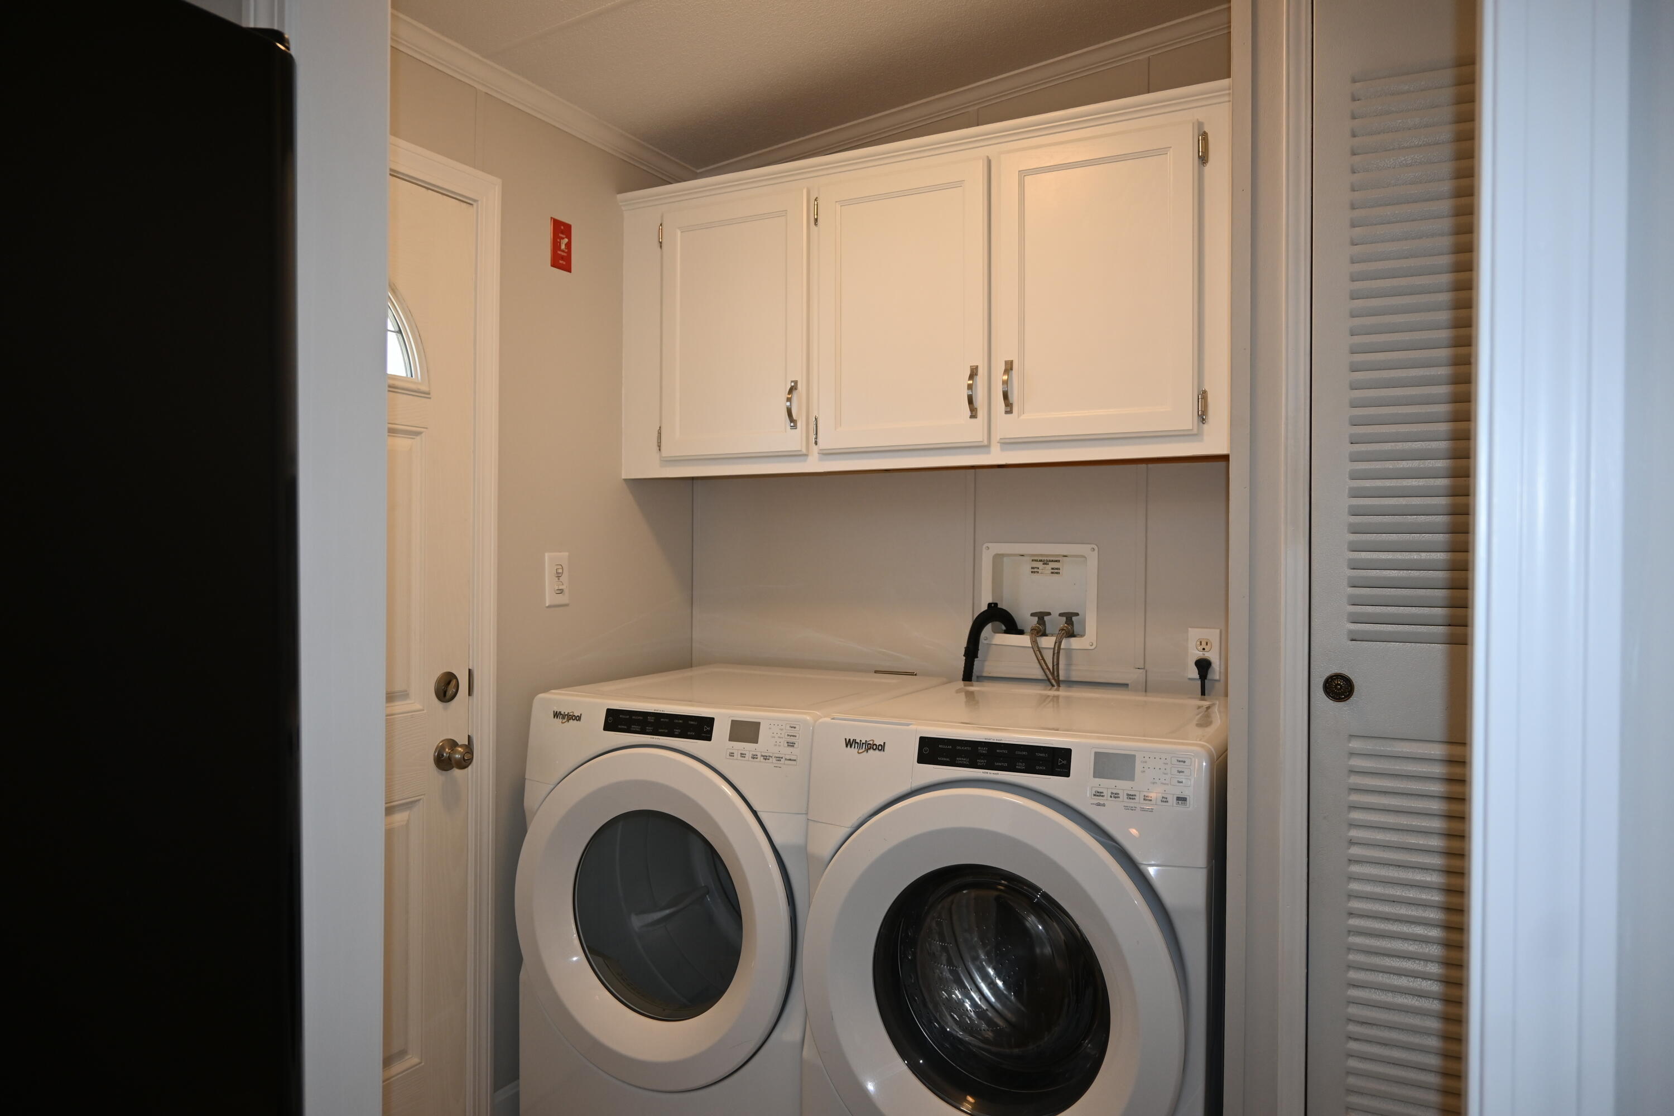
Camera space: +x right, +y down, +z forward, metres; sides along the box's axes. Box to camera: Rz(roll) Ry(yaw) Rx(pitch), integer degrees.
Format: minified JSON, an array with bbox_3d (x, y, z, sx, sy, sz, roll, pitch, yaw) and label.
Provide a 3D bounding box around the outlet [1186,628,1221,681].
[{"bbox_3d":[0.806,0.212,2.447,0.069,0.113,0.011,0,0,29],"label":"outlet"}]

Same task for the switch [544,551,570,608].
[{"bbox_3d":[-0.657,0.050,2.634,0.012,0.121,0.077,0,0,29],"label":"switch"}]

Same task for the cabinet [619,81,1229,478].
[{"bbox_3d":[0.199,-0.555,2.605,1.535,0.716,0.324,0,0,29],"label":"cabinet"}]

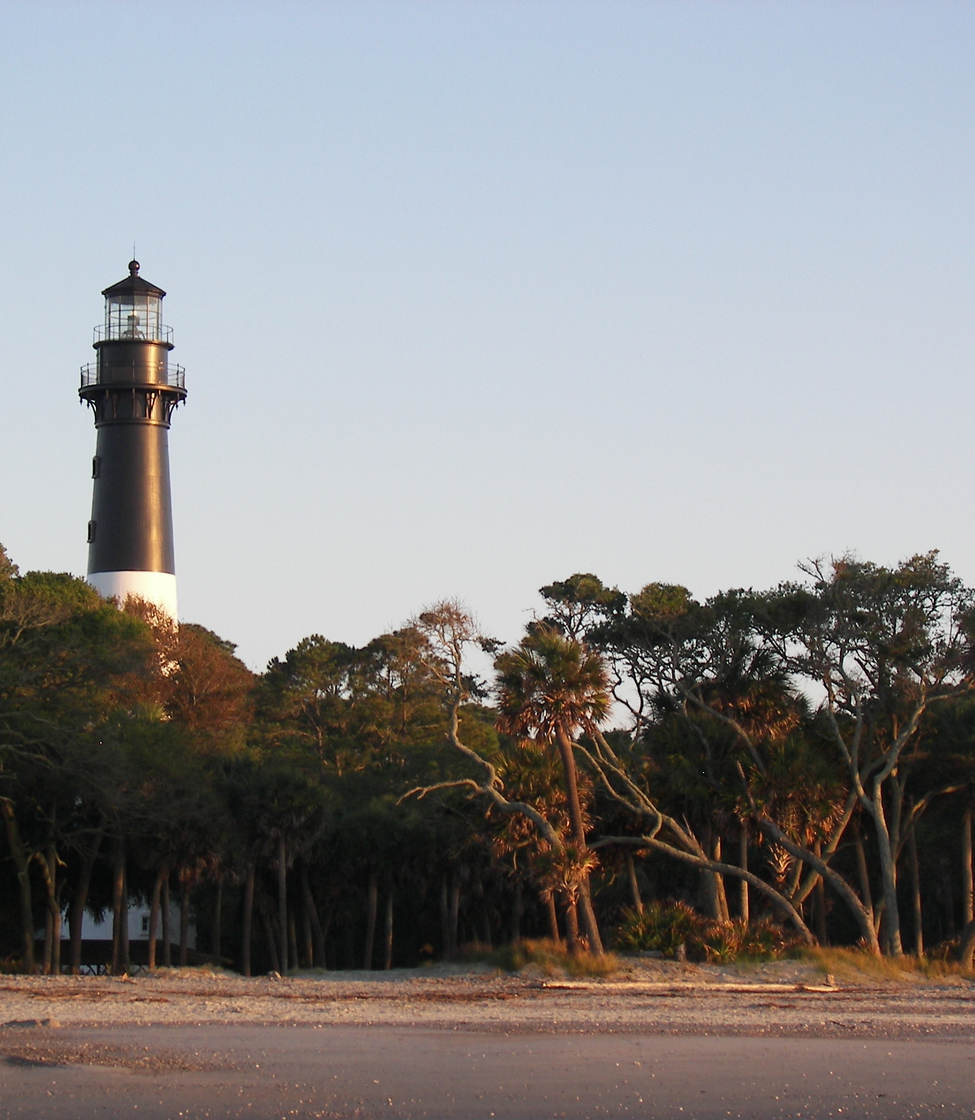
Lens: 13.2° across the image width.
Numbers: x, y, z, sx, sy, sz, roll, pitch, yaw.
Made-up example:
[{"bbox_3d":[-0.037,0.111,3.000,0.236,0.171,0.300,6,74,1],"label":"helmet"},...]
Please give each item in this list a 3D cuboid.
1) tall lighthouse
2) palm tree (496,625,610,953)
[{"bbox_3d":[-20.670,2.600,246.830,7.800,40.590,7.800,0,-5,0],"label":"tall lighthouse"},{"bbox_3d":[1.850,6.520,119.910,3.280,9.390,3.280,0,-5,0],"label":"palm tree"}]

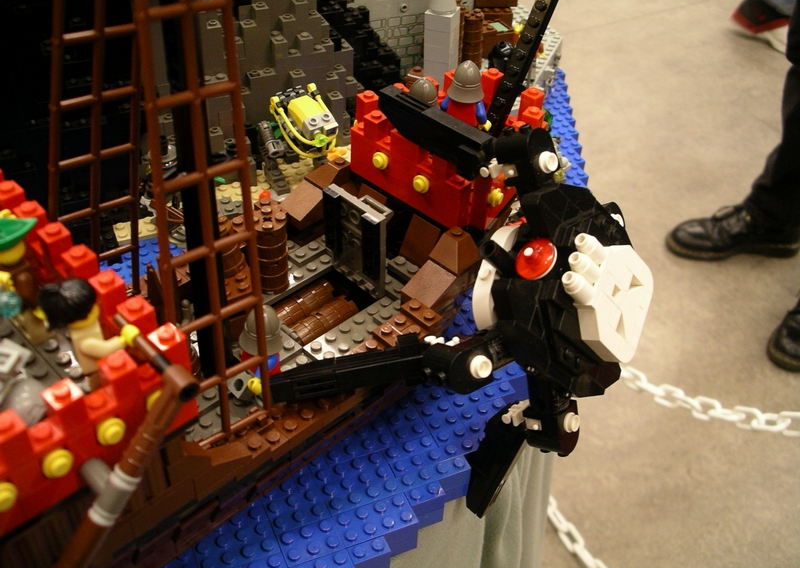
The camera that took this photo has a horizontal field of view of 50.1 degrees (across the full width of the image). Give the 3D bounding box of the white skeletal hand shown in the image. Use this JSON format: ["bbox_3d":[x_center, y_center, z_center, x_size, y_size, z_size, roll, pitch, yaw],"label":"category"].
[{"bbox_3d":[0.077,0.003,0.320,0.008,0.046,0.040,0,59,47],"label":"white skeletal hand"}]

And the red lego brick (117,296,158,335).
[{"bbox_3d":[-0.078,0.010,0.254,0.008,0.011,0.008,-32,52,-33],"label":"red lego brick"}]

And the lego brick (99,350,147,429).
[{"bbox_3d":[-0.078,0.025,0.237,0.008,0.011,0.008,-32,52,-33],"label":"lego brick"}]

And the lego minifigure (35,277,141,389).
[{"bbox_3d":[-0.090,0.016,0.252,0.025,0.042,0.022,-19,45,-24],"label":"lego minifigure"}]

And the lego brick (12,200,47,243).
[{"bbox_3d":[-0.123,-0.021,0.287,0.008,0.011,0.008,-32,52,-33],"label":"lego brick"}]

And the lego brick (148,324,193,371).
[{"bbox_3d":[-0.067,0.018,0.246,0.008,0.011,0.008,-32,52,-33],"label":"lego brick"}]

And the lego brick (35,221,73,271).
[{"bbox_3d":[-0.112,-0.014,0.279,0.008,0.011,0.008,-32,52,-33],"label":"lego brick"}]

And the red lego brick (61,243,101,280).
[{"bbox_3d":[-0.100,-0.006,0.270,0.008,0.011,0.008,34,49,31],"label":"red lego brick"}]

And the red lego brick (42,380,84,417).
[{"bbox_3d":[-0.089,0.032,0.228,0.008,0.011,0.008,34,49,31],"label":"red lego brick"}]

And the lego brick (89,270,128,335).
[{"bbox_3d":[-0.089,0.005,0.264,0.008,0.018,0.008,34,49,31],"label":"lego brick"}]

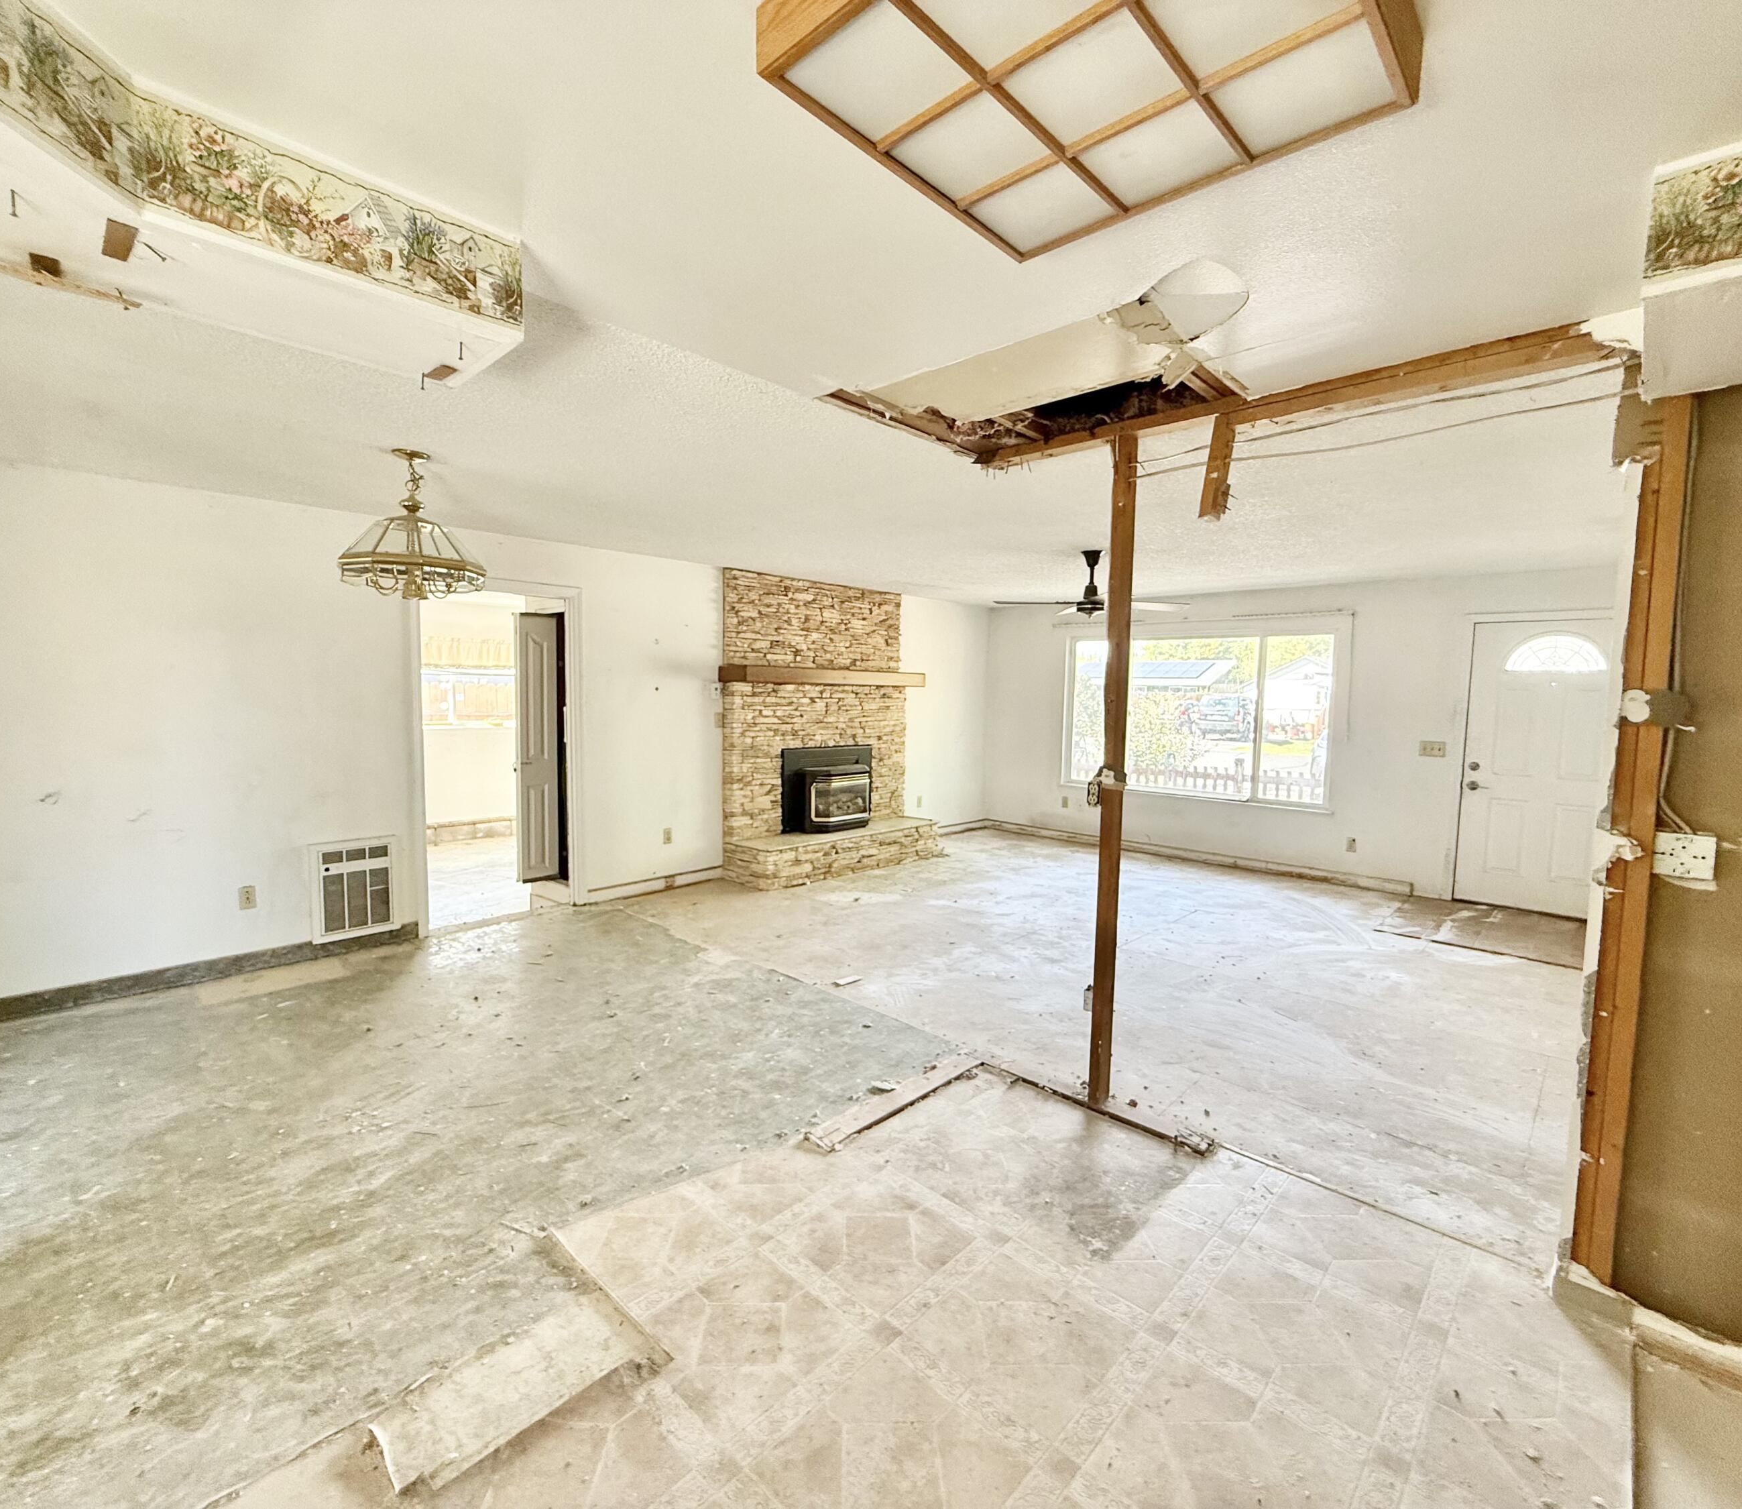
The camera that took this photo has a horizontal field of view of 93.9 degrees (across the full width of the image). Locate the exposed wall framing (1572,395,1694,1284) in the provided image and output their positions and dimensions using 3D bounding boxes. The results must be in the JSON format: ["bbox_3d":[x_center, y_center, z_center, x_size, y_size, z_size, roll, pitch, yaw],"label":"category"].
[{"bbox_3d":[1.860,0.204,1.993,0.078,2.243,0.090,5,6,42],"label":"exposed wall framing"}]

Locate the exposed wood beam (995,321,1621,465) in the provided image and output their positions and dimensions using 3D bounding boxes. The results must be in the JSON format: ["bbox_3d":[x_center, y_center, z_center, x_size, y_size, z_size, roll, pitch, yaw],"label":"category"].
[{"bbox_3d":[1.129,-1.070,2.583,1.831,0.072,0.090,5,6,42],"label":"exposed wood beam"}]

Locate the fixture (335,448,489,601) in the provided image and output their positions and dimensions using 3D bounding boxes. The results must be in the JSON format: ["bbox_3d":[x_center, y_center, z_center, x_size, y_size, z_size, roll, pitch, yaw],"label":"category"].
[{"bbox_3d":[-1.836,-0.909,3.263,0.520,0.574,0.520,5,6,42],"label":"fixture"}]

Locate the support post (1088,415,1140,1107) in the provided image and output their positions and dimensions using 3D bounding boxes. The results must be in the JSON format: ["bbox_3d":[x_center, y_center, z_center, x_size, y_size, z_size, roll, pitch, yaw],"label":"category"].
[{"bbox_3d":[0.866,0.090,2.899,0.037,2.368,0.090,5,6,42],"label":"support post"}]

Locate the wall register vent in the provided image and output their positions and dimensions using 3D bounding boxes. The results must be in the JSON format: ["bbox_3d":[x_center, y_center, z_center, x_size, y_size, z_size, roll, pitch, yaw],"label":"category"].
[{"bbox_3d":[-2.841,0.745,4.495,0.033,0.543,0.423,5,6,42],"label":"wall register vent"}]

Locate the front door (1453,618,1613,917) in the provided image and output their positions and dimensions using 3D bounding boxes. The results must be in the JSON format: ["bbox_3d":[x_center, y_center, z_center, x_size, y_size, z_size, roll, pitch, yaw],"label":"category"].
[{"bbox_3d":[4.714,0.095,5.690,0.913,2.039,0.052,5,6,42],"label":"front door"}]

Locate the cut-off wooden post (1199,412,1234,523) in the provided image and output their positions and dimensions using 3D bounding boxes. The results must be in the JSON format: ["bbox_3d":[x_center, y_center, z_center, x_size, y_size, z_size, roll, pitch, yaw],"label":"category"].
[{"bbox_3d":[1.115,-0.910,2.606,0.038,0.329,0.090,14,12,41],"label":"cut-off wooden post"}]

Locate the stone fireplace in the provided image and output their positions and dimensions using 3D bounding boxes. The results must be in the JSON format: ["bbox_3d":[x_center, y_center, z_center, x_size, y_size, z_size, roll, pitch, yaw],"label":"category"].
[{"bbox_3d":[-0.240,-0.252,6.890,0.538,2.401,2.153,5,6,42],"label":"stone fireplace"}]

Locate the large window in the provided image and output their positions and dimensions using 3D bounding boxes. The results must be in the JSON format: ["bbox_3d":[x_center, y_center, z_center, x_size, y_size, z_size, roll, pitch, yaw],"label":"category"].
[{"bbox_3d":[2.864,-0.376,7.364,2.426,1.474,0.090,5,6,42],"label":"large window"}]

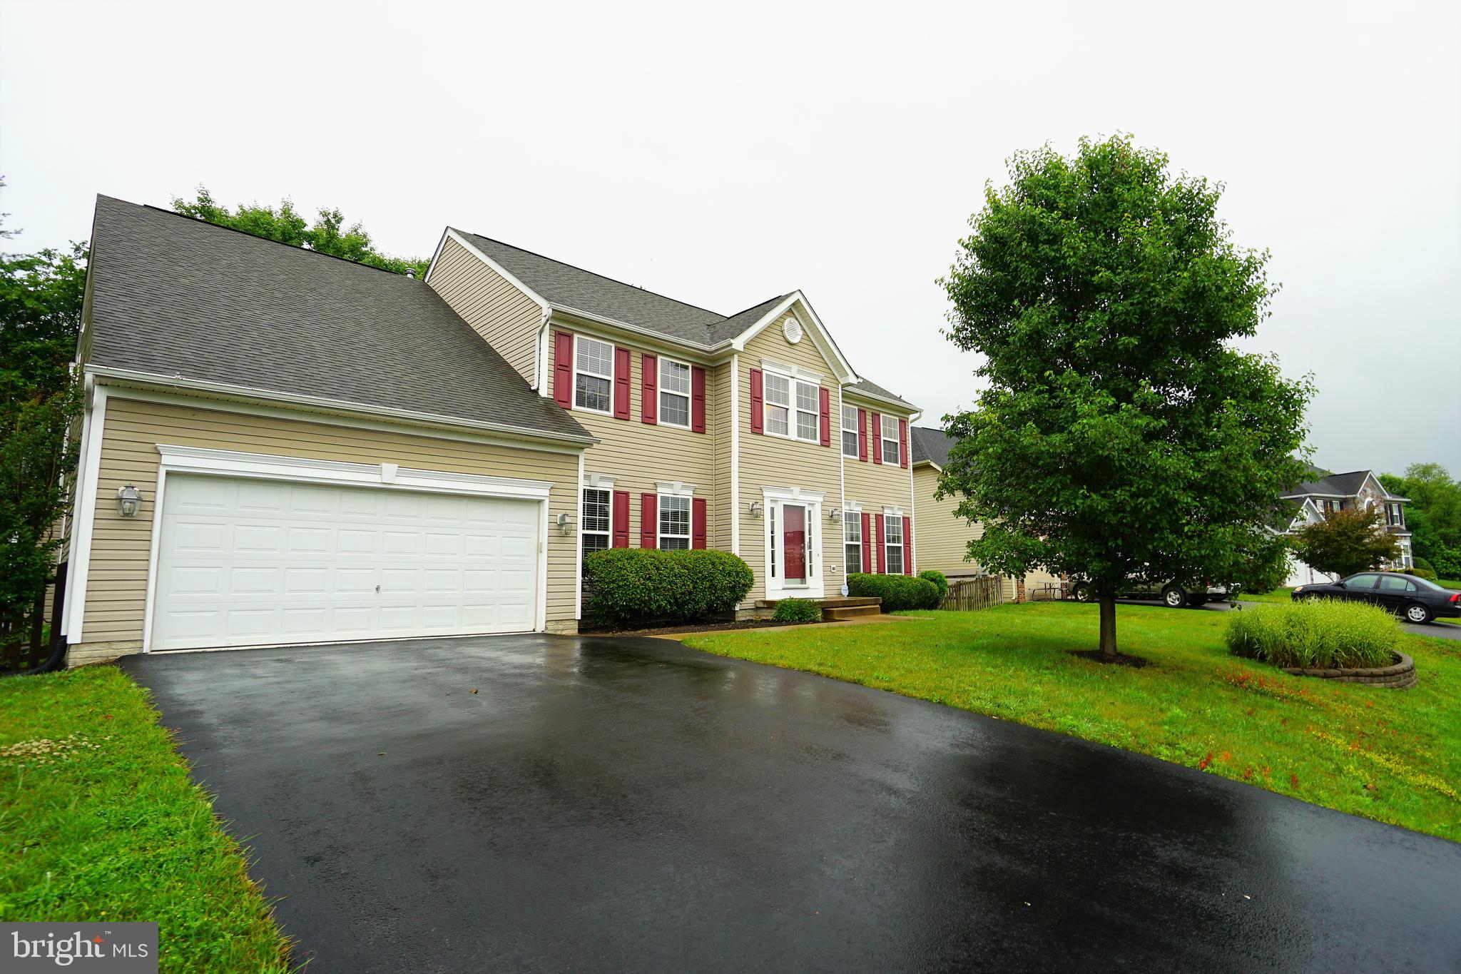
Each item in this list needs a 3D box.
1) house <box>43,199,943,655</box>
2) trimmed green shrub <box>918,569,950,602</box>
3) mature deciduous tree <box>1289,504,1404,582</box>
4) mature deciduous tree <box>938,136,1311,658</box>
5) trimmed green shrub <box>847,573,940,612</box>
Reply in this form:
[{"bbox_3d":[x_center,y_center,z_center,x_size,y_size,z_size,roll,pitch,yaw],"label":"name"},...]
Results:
[{"bbox_3d":[-3.768,-1.390,16.635,18.200,9.500,10.600,6,-10,-40],"label":"house"},{"bbox_3d":[6.497,3.283,19.526,1.600,1.150,1.600,6,-10,-40],"label":"trimmed green shrub"},{"bbox_3d":[34.722,3.528,34.704,4.800,4.700,4.800,6,-10,-40],"label":"mature deciduous tree"},{"bbox_3d":[6.467,-1.750,10.915,5.700,9.300,5.700,6,-10,-40],"label":"mature deciduous tree"},{"bbox_3d":[4.727,2.931,17.075,3.800,1.020,1.400,6,-10,-40],"label":"trimmed green shrub"}]

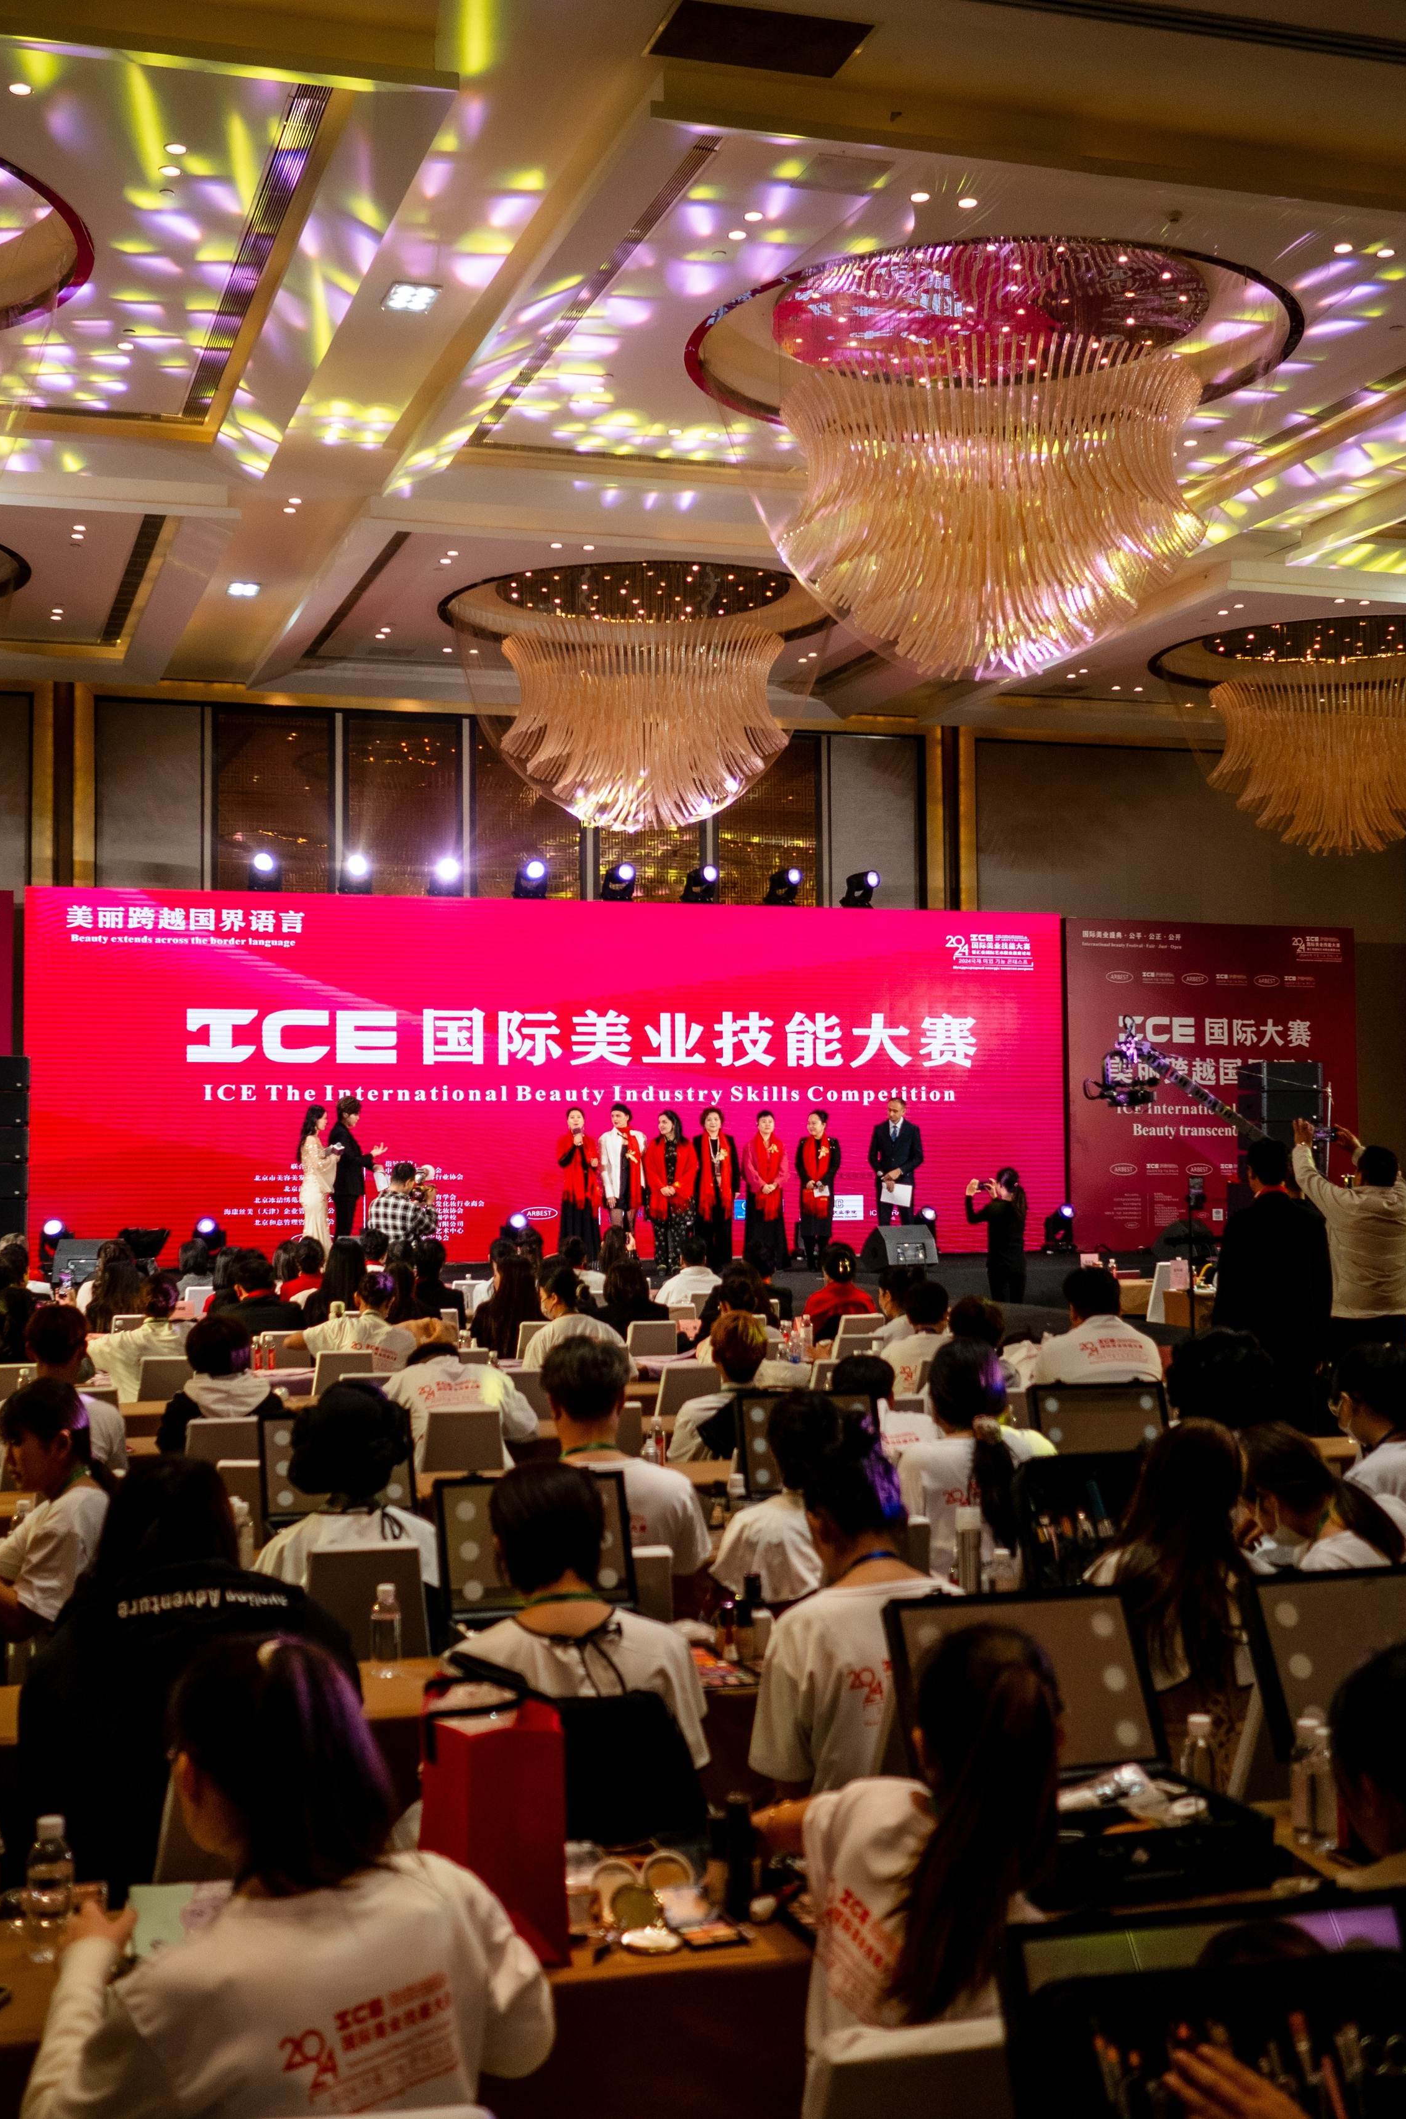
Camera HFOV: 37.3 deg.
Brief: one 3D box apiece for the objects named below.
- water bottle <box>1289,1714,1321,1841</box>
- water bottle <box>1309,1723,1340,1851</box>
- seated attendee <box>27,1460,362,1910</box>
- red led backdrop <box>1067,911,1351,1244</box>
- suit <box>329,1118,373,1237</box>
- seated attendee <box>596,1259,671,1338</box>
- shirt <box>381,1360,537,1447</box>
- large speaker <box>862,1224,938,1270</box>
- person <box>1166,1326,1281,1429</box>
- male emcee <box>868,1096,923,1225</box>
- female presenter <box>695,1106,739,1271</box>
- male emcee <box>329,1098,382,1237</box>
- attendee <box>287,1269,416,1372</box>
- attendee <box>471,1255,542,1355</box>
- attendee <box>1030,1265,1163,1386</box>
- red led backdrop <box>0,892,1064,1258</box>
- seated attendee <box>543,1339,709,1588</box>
[{"bbox_3d":[0.887,1.044,3.050,0.054,0.190,0.054,0,-3,-16],"label":"water bottle"},{"bbox_3d":[0.909,1.068,3.045,0.060,0.175,0.060,0,-2,0],"label":"water bottle"},{"bbox_3d":[-0.875,1.274,3.447,0.550,1.256,0.750,0,-3,-16],"label":"seated attendee"},{"bbox_3d":[6.269,0.302,25.378,3.960,3.980,0.150,0,-3,-17],"label":"red led backdrop"},{"bbox_3d":[-3.447,1.361,20.300,0.480,1.460,0.480,0,-3,-12],"label":"suit"},{"bbox_3d":[-0.379,1.591,10.188,0.450,1.221,0.700,0,-3,-16],"label":"seated attendee"},{"bbox_3d":[-0.849,1.317,7.169,0.560,0.620,0.480,0,-3,-13],"label":"shirt"},{"bbox_3d":[2.002,1.914,21.146,0.620,0.470,0.500,1,-2,-32],"label":"large speaker"},{"bbox_3d":[1.298,1.338,5.257,0.500,1.290,0.700,1,-2,-30],"label":"person"},{"bbox_3d":[1.988,1.245,21.360,0.550,1.760,0.360,0,-3,-8],"label":"male emcee"},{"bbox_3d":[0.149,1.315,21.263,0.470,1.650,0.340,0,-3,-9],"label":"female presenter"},{"bbox_3d":[-3.415,1.240,20.300,0.580,1.800,0.500,0,-3,-12],"label":"male emcee"},{"bbox_3d":[-1.405,1.477,8.554,0.540,1.240,0.720,0,-2,-12],"label":"attendee"},{"bbox_3d":[-1.030,1.622,10.716,0.470,1.220,0.750,0,-3,-15],"label":"attendee"},{"bbox_3d":[1.394,1.411,7.588,0.520,1.327,0.750,0,-3,-10],"label":"attendee"},{"bbox_3d":[-1.412,0.244,23.045,11.590,3.960,0.200,1,-2,-14],"label":"red led backdrop"},{"bbox_3d":[-0.218,1.321,4.937,0.520,1.300,0.750,0,-2,-9],"label":"seated attendee"}]

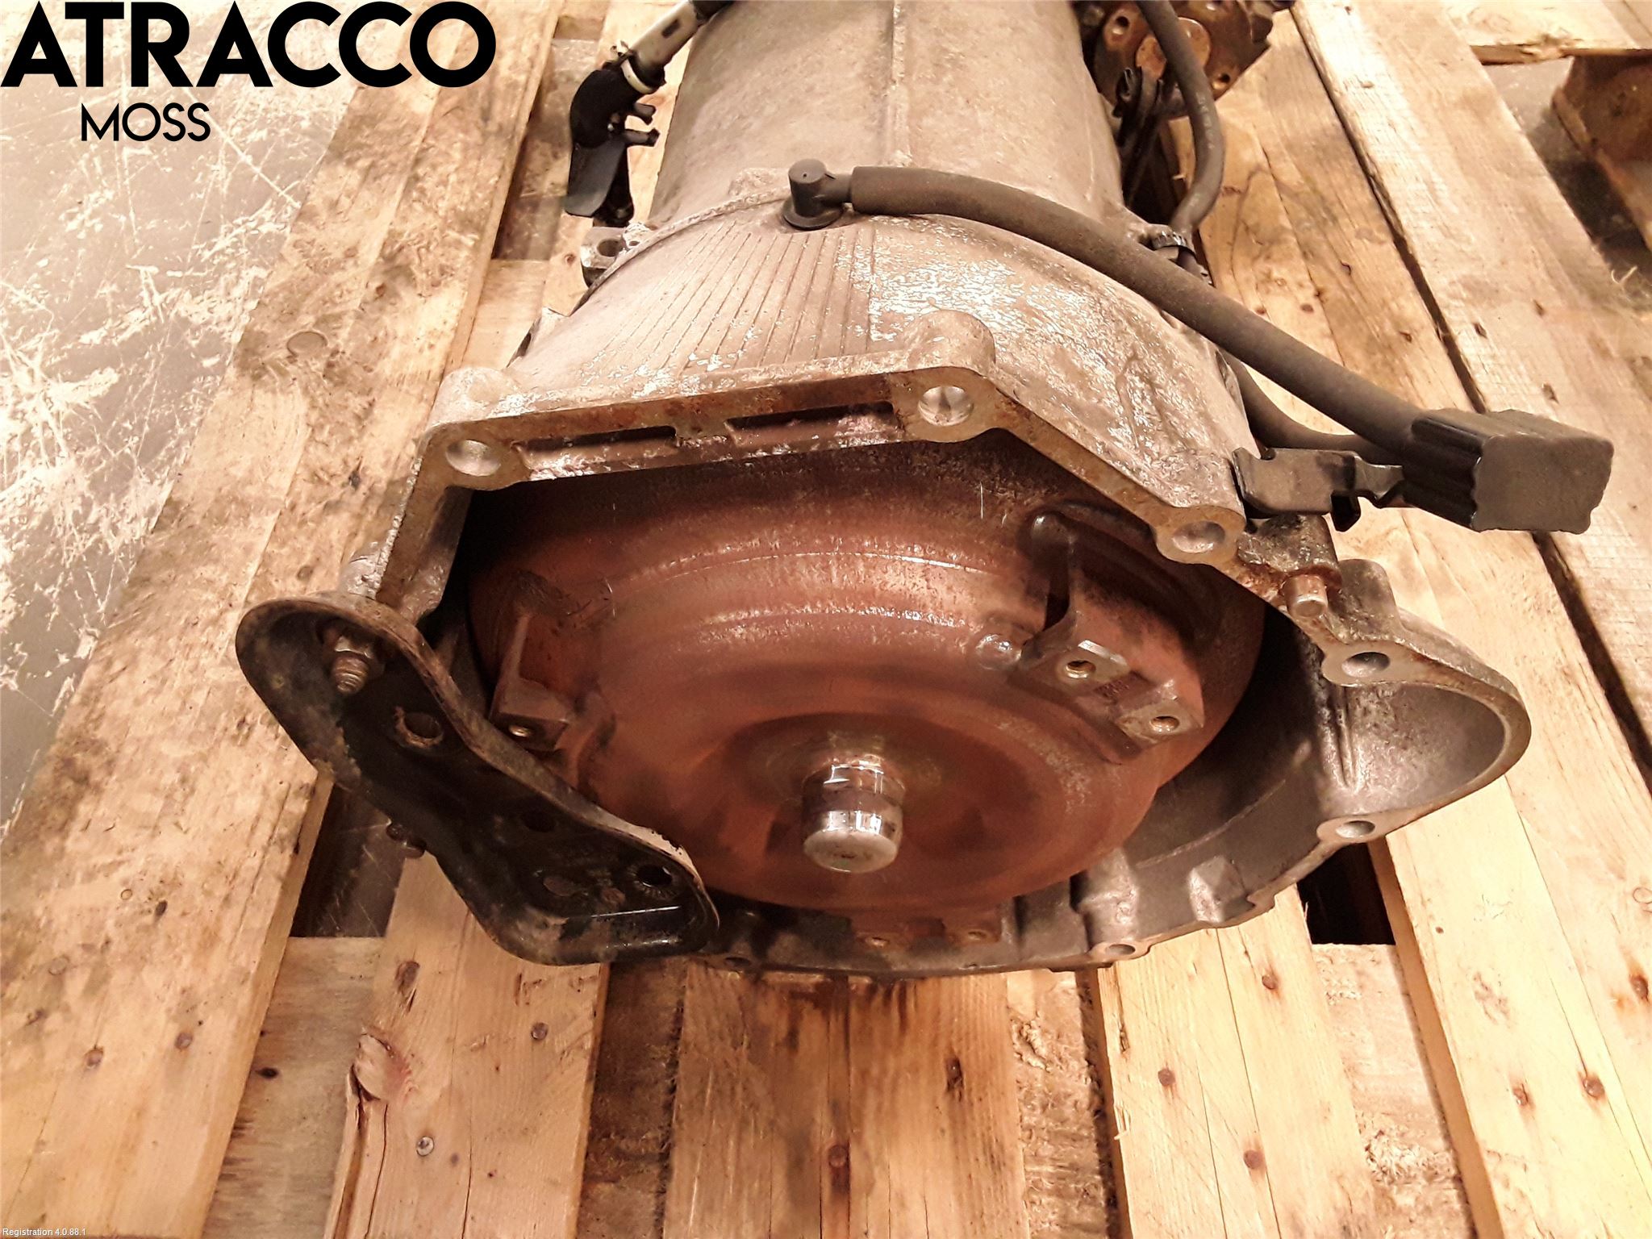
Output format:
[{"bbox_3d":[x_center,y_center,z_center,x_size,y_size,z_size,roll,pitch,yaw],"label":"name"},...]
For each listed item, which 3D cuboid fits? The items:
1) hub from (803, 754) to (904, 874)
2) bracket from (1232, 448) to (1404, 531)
[{"bbox_3d":[0.009,0.064,0.445,0.034,0.034,0.029,2,55,2],"label":"hub"},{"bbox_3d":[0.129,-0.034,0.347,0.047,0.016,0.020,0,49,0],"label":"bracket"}]

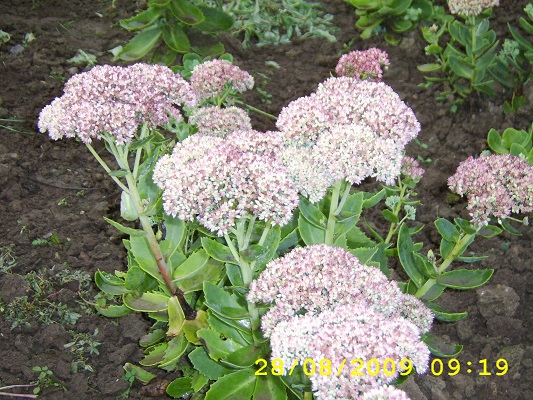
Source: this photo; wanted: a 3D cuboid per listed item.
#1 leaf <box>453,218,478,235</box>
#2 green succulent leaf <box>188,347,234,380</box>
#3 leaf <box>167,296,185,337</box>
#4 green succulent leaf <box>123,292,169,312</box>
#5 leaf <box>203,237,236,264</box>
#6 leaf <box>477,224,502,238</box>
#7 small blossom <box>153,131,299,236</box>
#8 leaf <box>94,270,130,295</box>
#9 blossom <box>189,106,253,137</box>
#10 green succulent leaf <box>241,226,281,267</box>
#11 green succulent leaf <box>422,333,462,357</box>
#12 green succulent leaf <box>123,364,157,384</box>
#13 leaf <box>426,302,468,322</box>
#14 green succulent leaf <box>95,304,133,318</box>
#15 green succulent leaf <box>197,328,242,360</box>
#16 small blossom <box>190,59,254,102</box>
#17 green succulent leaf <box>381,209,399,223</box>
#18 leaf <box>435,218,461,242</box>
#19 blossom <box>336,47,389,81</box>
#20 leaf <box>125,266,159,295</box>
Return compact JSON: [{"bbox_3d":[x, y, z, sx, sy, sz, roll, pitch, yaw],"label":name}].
[{"bbox_3d":[0.260,0.035,1.089,0.033,0.009,0.018,33,57,-2],"label":"leaf"},{"bbox_3d":[-0.069,0.215,1.110,0.074,0.014,0.030,17,38,0],"label":"green succulent leaf"},{"bbox_3d":[-0.127,0.160,1.140,0.024,0.012,0.057,0,74,0],"label":"leaf"},{"bbox_3d":[-0.164,0.139,1.129,0.061,0.013,0.028,5,50,-2],"label":"green succulent leaf"},{"bbox_3d":[-0.056,0.061,1.020,0.057,0.013,0.026,34,42,0],"label":"leaf"},{"bbox_3d":[0.316,0.045,1.180,0.039,0.009,0.019,-7,37,0],"label":"leaf"},{"bbox_3d":[-0.047,-0.019,0.950,0.165,0.100,0.145,0,37,0],"label":"small blossom"},{"bbox_3d":[-0.219,0.119,1.190,0.061,0.015,0.026,28,40,0],"label":"leaf"},{"bbox_3d":[-0.062,-0.099,1.120,0.086,0.050,0.078,0,37,0],"label":"blossom"},{"bbox_3d":[-0.002,0.057,1.018,0.027,0.011,0.061,29,74,25],"label":"green succulent leaf"},{"bbox_3d":[0.240,0.196,1.140,0.063,0.015,0.027,17,38,0],"label":"green succulent leaf"},{"bbox_3d":[-0.177,0.241,1.157,0.050,0.009,0.021,22,54,17],"label":"green succulent leaf"},{"bbox_3d":[0.254,0.155,1.180,0.070,0.015,0.026,16,38,0],"label":"leaf"},{"bbox_3d":[-0.215,0.155,1.180,0.055,0.010,0.022,0,45,0],"label":"green succulent leaf"},{"bbox_3d":[-0.055,0.196,1.096,0.072,0.010,0.034,17,52,10],"label":"green succulent leaf"},{"bbox_3d":[-0.064,-0.171,1.200,0.092,0.052,0.084,0,39,0],"label":"small blossom"},{"bbox_3d":[0.187,0.024,1.260,0.034,0.008,0.016,37,43,0],"label":"green succulent leaf"},{"bbox_3d":[0.237,0.041,1.091,0.039,0.009,0.023,45,58,3],"label":"leaf"},{"bbox_3d":[0.153,-0.215,1.330,0.090,0.052,0.080,0,37,0],"label":"blossom"},{"bbox_3d":[-0.172,0.113,1.152,0.047,0.010,0.033,17,62,5],"label":"leaf"}]

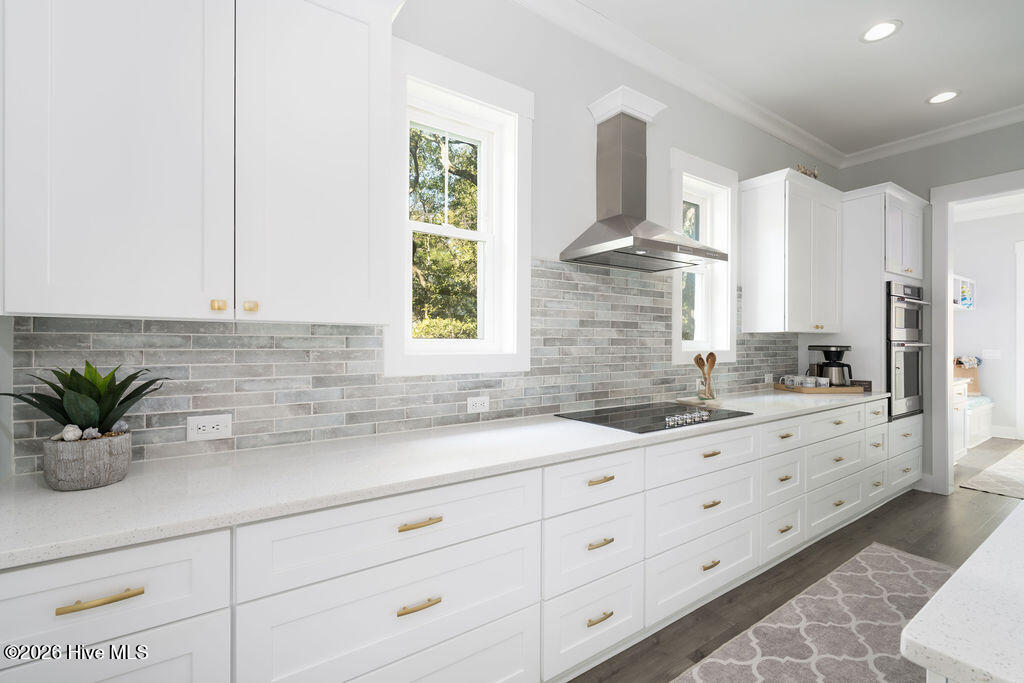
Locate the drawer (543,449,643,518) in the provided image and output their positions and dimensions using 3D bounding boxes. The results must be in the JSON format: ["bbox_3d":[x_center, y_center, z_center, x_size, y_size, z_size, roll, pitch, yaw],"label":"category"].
[{"bbox_3d":[0.212,0.524,1.778,0.504,0.181,0.430,0,0,-33],"label":"drawer"}]

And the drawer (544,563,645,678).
[{"bbox_3d":[0.194,1.057,1.857,0.536,0.287,0.550,0,0,-33],"label":"drawer"}]

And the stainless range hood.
[{"bbox_3d":[0.718,-0.835,2.308,0.747,0.810,0.506,0,0,-33],"label":"stainless range hood"}]

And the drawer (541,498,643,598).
[{"bbox_3d":[0.194,0.769,1.857,0.536,0.290,0.550,0,0,-33],"label":"drawer"}]

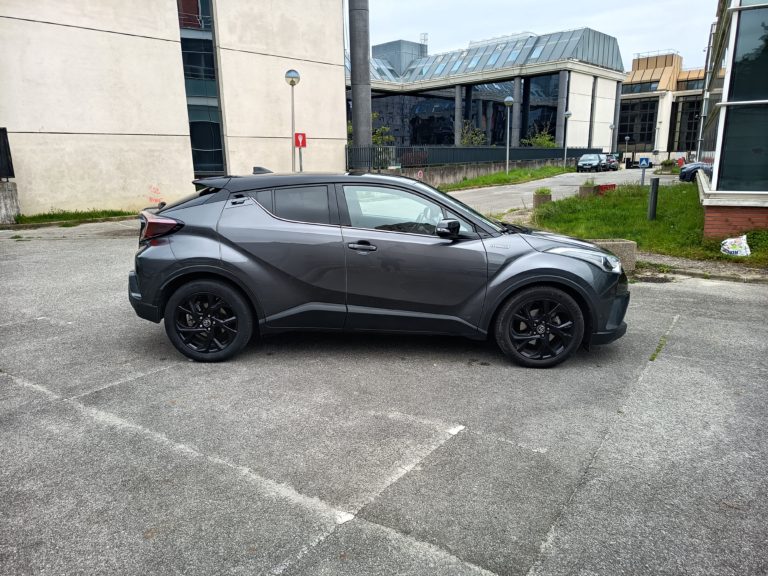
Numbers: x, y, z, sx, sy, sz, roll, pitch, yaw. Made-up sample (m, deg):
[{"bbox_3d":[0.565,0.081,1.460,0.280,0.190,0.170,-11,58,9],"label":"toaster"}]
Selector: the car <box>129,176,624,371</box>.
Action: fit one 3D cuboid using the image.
[{"bbox_3d":[0.020,-0.335,4.940,4.370,1.560,1.860,0,14,2],"label":"car"}]

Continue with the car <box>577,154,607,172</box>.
[{"bbox_3d":[17.457,-10.449,44.800,1.720,1.450,4.200,7,16,29],"label":"car"}]

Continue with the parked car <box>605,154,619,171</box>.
[{"bbox_3d":[21.243,-11.853,50.500,1.750,1.480,4.200,7,16,29],"label":"parked car"}]

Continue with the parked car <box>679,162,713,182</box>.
[{"bbox_3d":[16.231,-5.527,24.887,4.300,1.530,1.820,4,15,19],"label":"parked car"}]

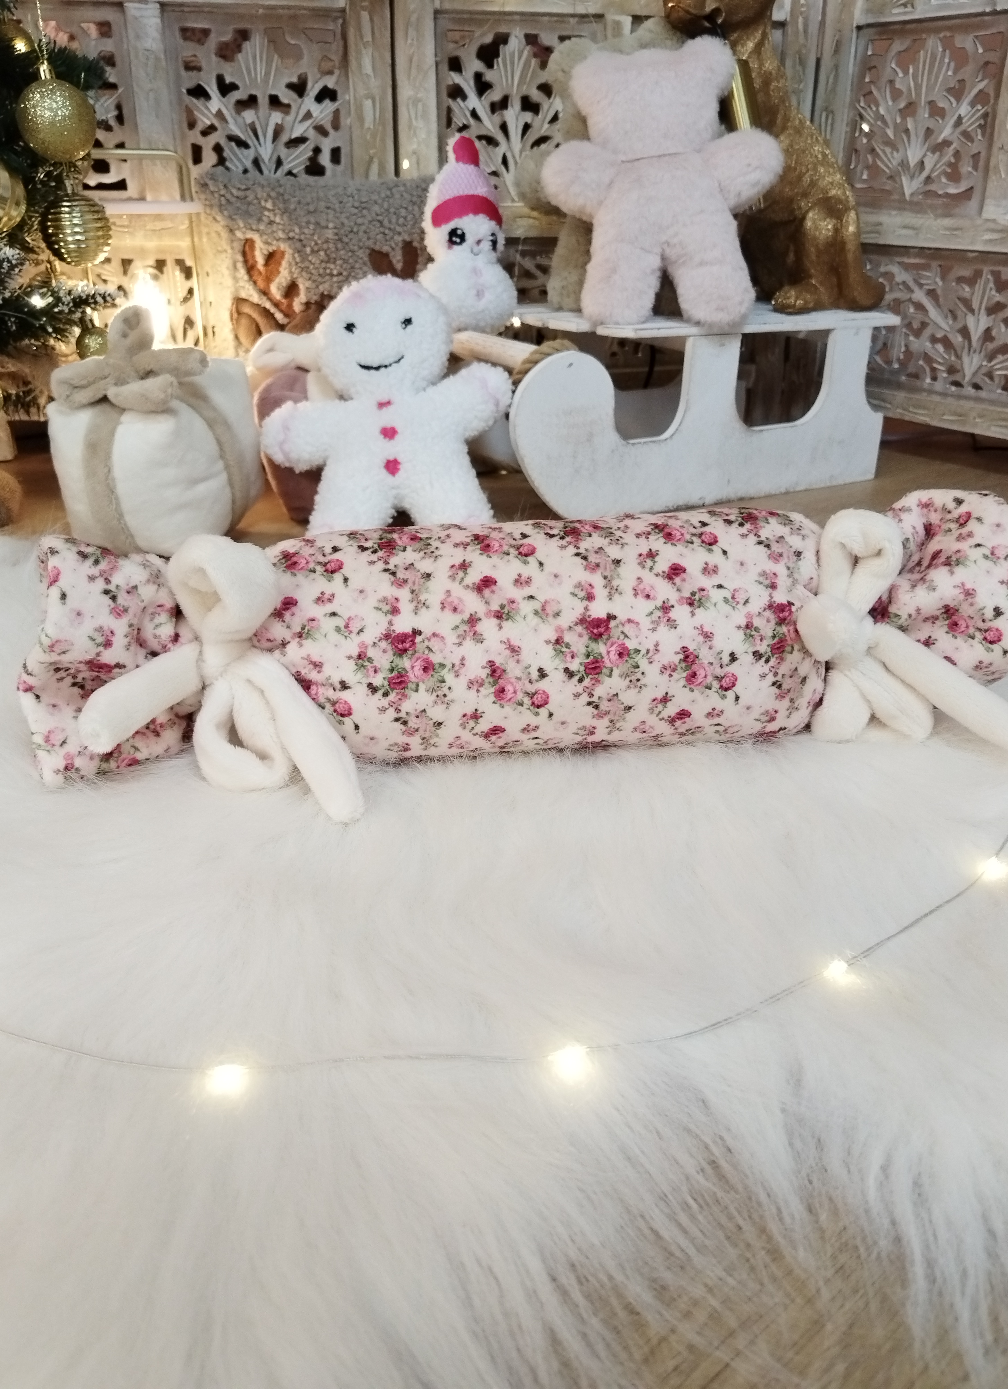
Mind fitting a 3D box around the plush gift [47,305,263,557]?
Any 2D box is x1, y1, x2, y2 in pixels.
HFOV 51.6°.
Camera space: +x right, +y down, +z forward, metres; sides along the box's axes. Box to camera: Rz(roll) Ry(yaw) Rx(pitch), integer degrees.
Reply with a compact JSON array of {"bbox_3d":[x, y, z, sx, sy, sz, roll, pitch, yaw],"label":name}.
[{"bbox_3d":[-0.279,-0.222,0.853,0.126,0.182,0.126,9,26,14],"label":"plush gift"}]

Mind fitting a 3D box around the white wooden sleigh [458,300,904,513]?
[{"bbox_3d":[0.151,-0.307,1.083,0.503,0.171,0.227,-15,30,-31],"label":"white wooden sleigh"}]

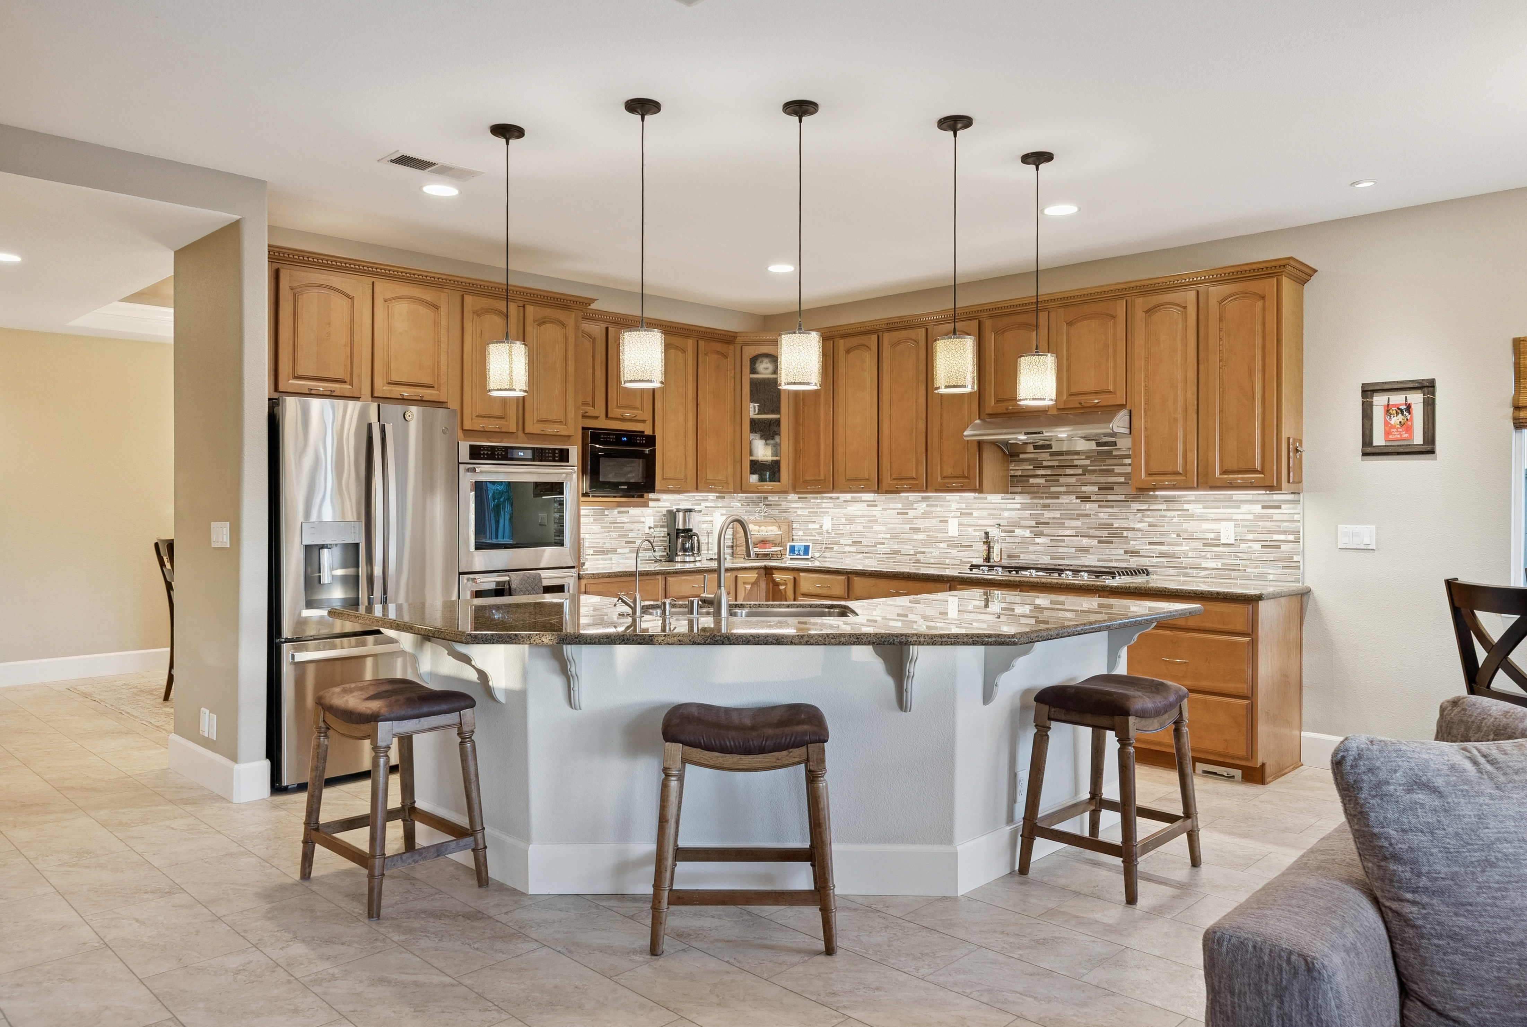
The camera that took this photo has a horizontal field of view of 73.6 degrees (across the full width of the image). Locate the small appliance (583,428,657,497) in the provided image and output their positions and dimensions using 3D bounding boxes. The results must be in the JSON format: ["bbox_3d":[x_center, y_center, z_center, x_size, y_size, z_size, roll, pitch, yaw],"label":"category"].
[{"bbox_3d":[-1.018,-0.295,6.425,0.490,0.400,0.520,1,1,44],"label":"small appliance"}]

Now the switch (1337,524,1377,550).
[{"bbox_3d":[2.911,0.120,5.006,0.167,0.121,0.012,0,1,44],"label":"switch"}]

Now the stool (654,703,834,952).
[{"bbox_3d":[-0.061,0.965,3.251,0.550,0.690,0.440,0,1,0],"label":"stool"}]

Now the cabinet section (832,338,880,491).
[{"bbox_3d":[0.728,-0.652,6.901,0.389,1.039,0.336,1,1,44],"label":"cabinet section"}]

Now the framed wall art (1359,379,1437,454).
[{"bbox_3d":[3.025,-0.452,4.864,0.308,0.355,0.035,1,1,44],"label":"framed wall art"}]

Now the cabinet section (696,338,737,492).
[{"bbox_3d":[-0.430,-0.655,7.138,0.318,1.039,0.380,1,1,44],"label":"cabinet section"}]

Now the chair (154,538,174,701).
[{"bbox_3d":[-3.699,0.720,6.864,0.480,1.075,0.600,0,1,44],"label":"chair"}]

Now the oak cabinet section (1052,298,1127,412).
[{"bbox_3d":[1.918,-0.868,5.753,0.420,0.580,0.336,1,1,44],"label":"oak cabinet section"}]

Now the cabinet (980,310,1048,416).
[{"bbox_3d":[1.570,-0.862,6.023,0.430,0.580,0.360,1,1,44],"label":"cabinet"}]

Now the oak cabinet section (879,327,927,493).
[{"bbox_3d":[1.006,-0.649,6.633,0.383,1.039,0.336,1,1,44],"label":"oak cabinet section"}]

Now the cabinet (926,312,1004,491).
[{"bbox_3d":[1.274,-0.646,6.309,0.390,1.050,0.360,1,1,44],"label":"cabinet"}]

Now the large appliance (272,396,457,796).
[{"bbox_3d":[-2.114,0.375,5.166,0.750,1.790,0.900,1,1,44],"label":"large appliance"}]

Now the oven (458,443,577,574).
[{"bbox_3d":[-1.502,-0.035,5.788,0.600,0.690,0.755,1,1,44],"label":"oven"}]

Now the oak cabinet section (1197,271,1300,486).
[{"bbox_3d":[2.487,-0.632,5.208,0.395,1.039,0.336,1,1,44],"label":"oak cabinet section"}]

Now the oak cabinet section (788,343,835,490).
[{"bbox_3d":[0.453,-0.656,7.165,0.373,1.039,0.336,1,1,44],"label":"oak cabinet section"}]

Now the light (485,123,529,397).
[{"bbox_3d":[-0.964,-0.946,3.850,0.160,0.990,0.160,0,1,0],"label":"light"}]

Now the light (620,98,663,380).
[{"bbox_3d":[-0.425,-0.943,3.609,0.160,0.990,0.160,0,1,0],"label":"light"}]

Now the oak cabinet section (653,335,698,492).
[{"bbox_3d":[-0.696,-0.652,6.862,0.318,1.039,0.385,1,1,44],"label":"oak cabinet section"}]

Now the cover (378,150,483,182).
[{"bbox_3d":[-1.381,-1.442,4.269,0.180,0.015,0.395,1,1,44],"label":"cover"}]

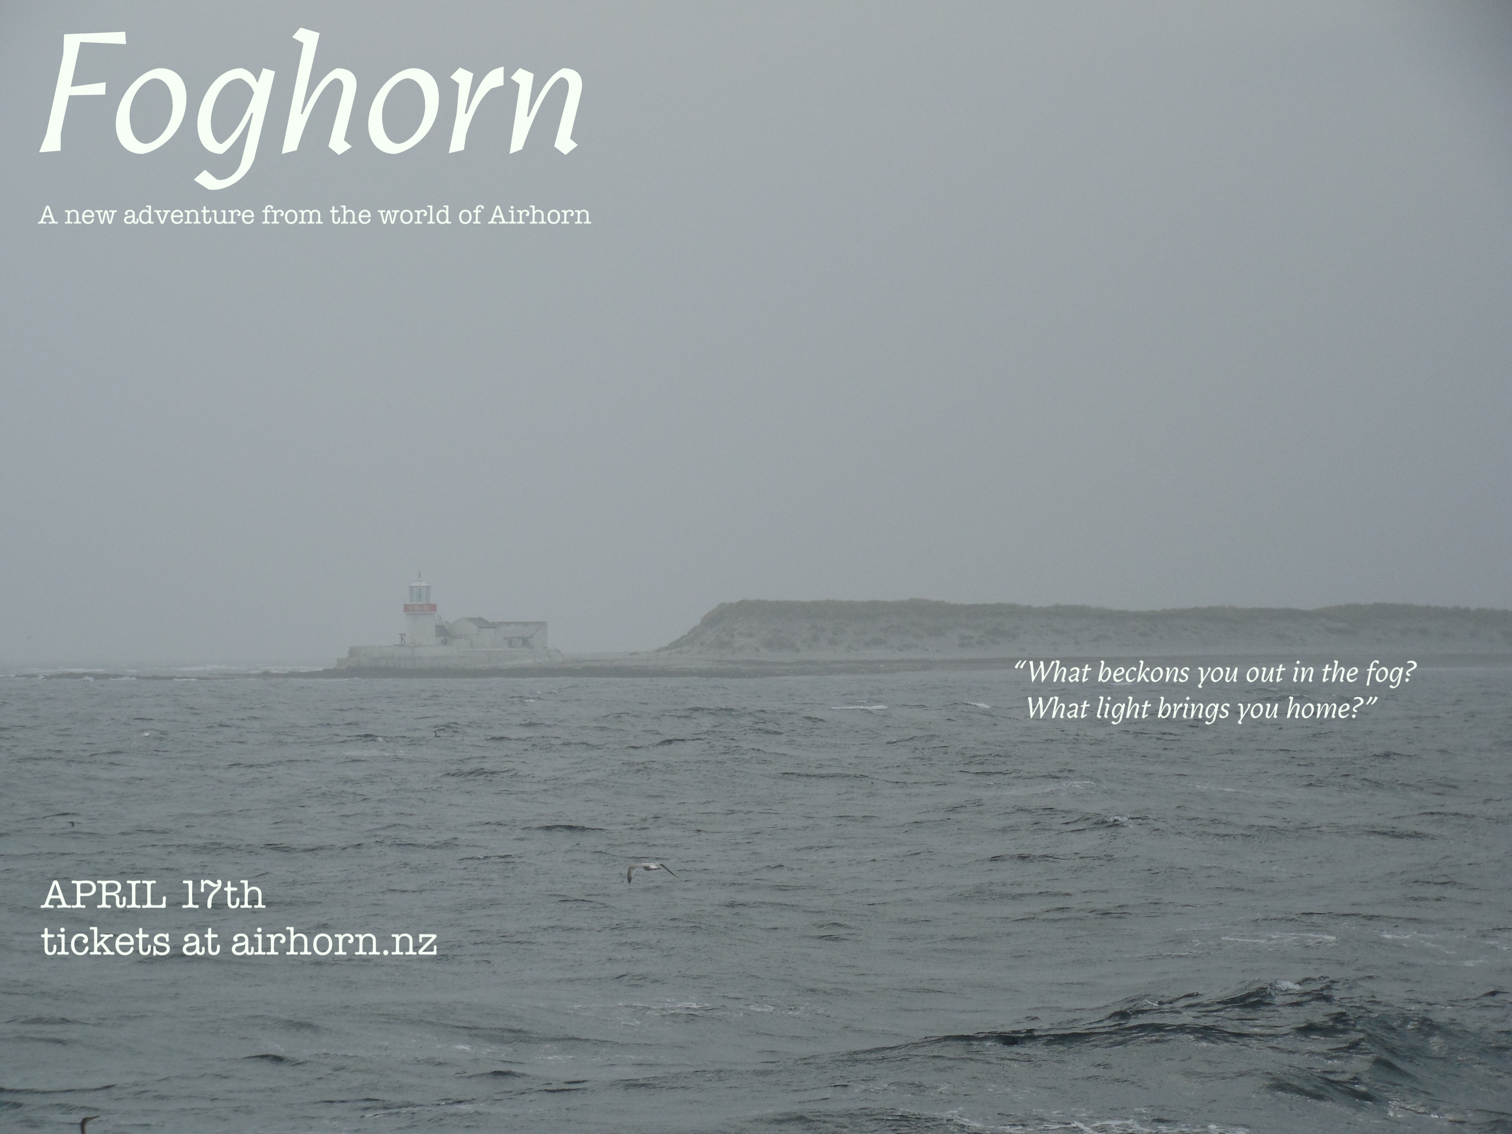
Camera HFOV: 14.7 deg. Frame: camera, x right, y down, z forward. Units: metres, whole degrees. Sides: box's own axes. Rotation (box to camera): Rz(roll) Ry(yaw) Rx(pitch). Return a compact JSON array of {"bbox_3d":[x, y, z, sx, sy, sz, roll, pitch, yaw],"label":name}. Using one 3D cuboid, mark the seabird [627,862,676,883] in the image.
[{"bbox_3d":[-1.700,4.960,95.000,1.020,0.330,0.460,1,-1,-40],"label":"seabird"}]

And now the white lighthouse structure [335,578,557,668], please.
[{"bbox_3d":[-50.300,9.200,950.000,34.500,15.100,21.000,0,-1,0],"label":"white lighthouse structure"}]

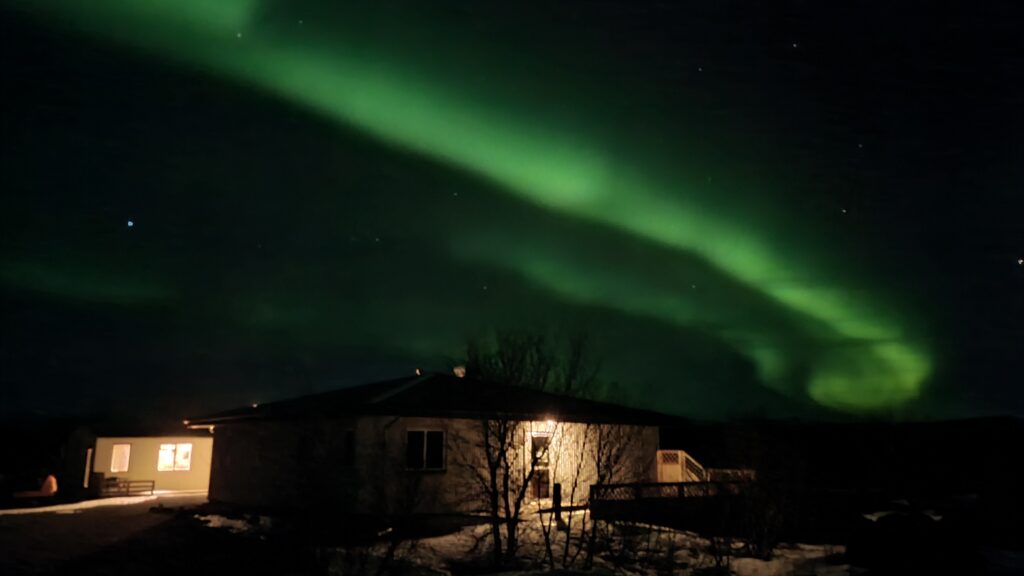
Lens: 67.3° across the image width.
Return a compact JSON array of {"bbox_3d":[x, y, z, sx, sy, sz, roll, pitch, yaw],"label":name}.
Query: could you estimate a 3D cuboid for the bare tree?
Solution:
[{"bbox_3d":[0.370,3.000,14.700,2.900,4.500,2.600,0,-11,0],"label":"bare tree"}]

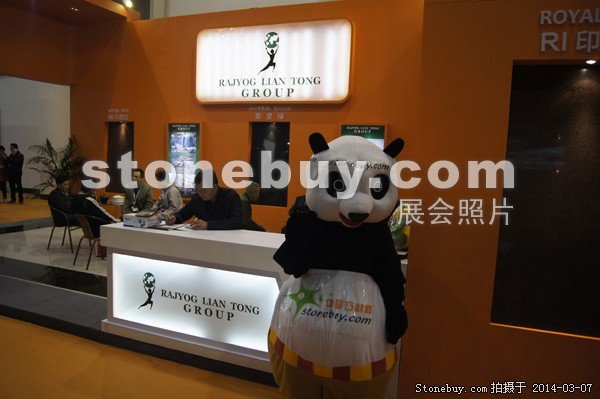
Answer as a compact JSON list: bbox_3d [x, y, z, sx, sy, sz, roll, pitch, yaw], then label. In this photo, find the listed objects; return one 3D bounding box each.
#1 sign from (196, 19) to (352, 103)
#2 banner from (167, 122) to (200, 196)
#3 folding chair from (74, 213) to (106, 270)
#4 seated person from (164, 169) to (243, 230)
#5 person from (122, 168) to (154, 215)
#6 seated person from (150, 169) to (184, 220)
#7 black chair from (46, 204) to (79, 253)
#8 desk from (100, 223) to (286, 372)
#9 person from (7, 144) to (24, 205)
[{"bbox_3d":[-0.554,-2.504,8.385,3.180,1.420,0.140,5,6,22],"label":"sign"},{"bbox_3d":[-2.406,-0.793,9.181,0.730,1.530,0.060,5,7,21],"label":"banner"},{"bbox_3d":[-2.828,0.554,6.264,0.540,0.730,0.530,7,8,40],"label":"folding chair"},{"bbox_3d":[-0.878,0.480,4.243,0.630,1.460,0.620,6,7,33],"label":"seated person"},{"bbox_3d":[-2.989,0.073,8.113,0.540,1.250,0.750,4,6,16],"label":"person"},{"bbox_3d":[-2.464,0.115,7.901,0.750,1.250,0.520,0,7,-22],"label":"seated person"},{"bbox_3d":[-3.666,0.429,7.155,0.530,0.730,0.540,3,6,8],"label":"black chair"},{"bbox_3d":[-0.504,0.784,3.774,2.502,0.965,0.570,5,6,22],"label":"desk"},{"bbox_3d":[-8.173,-0.741,12.897,0.480,1.740,0.340,5,6,24],"label":"person"}]

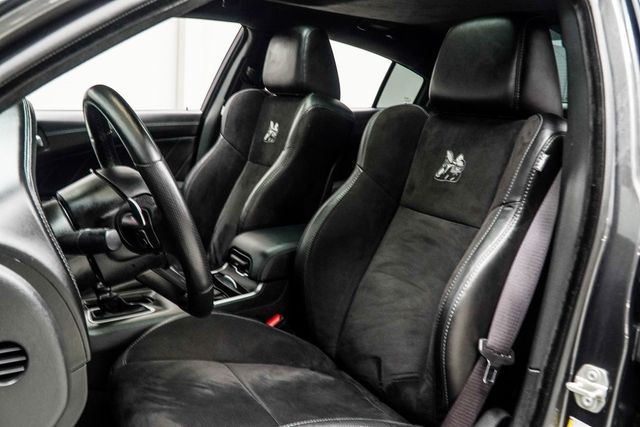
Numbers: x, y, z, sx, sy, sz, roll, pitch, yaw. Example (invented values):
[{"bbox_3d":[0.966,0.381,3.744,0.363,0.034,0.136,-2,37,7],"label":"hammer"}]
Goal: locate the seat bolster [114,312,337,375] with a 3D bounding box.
[{"bbox_3d":[-0.174,0.307,1.230,0.560,0.130,0.120,13,4,-43],"label":"seat bolster"}]

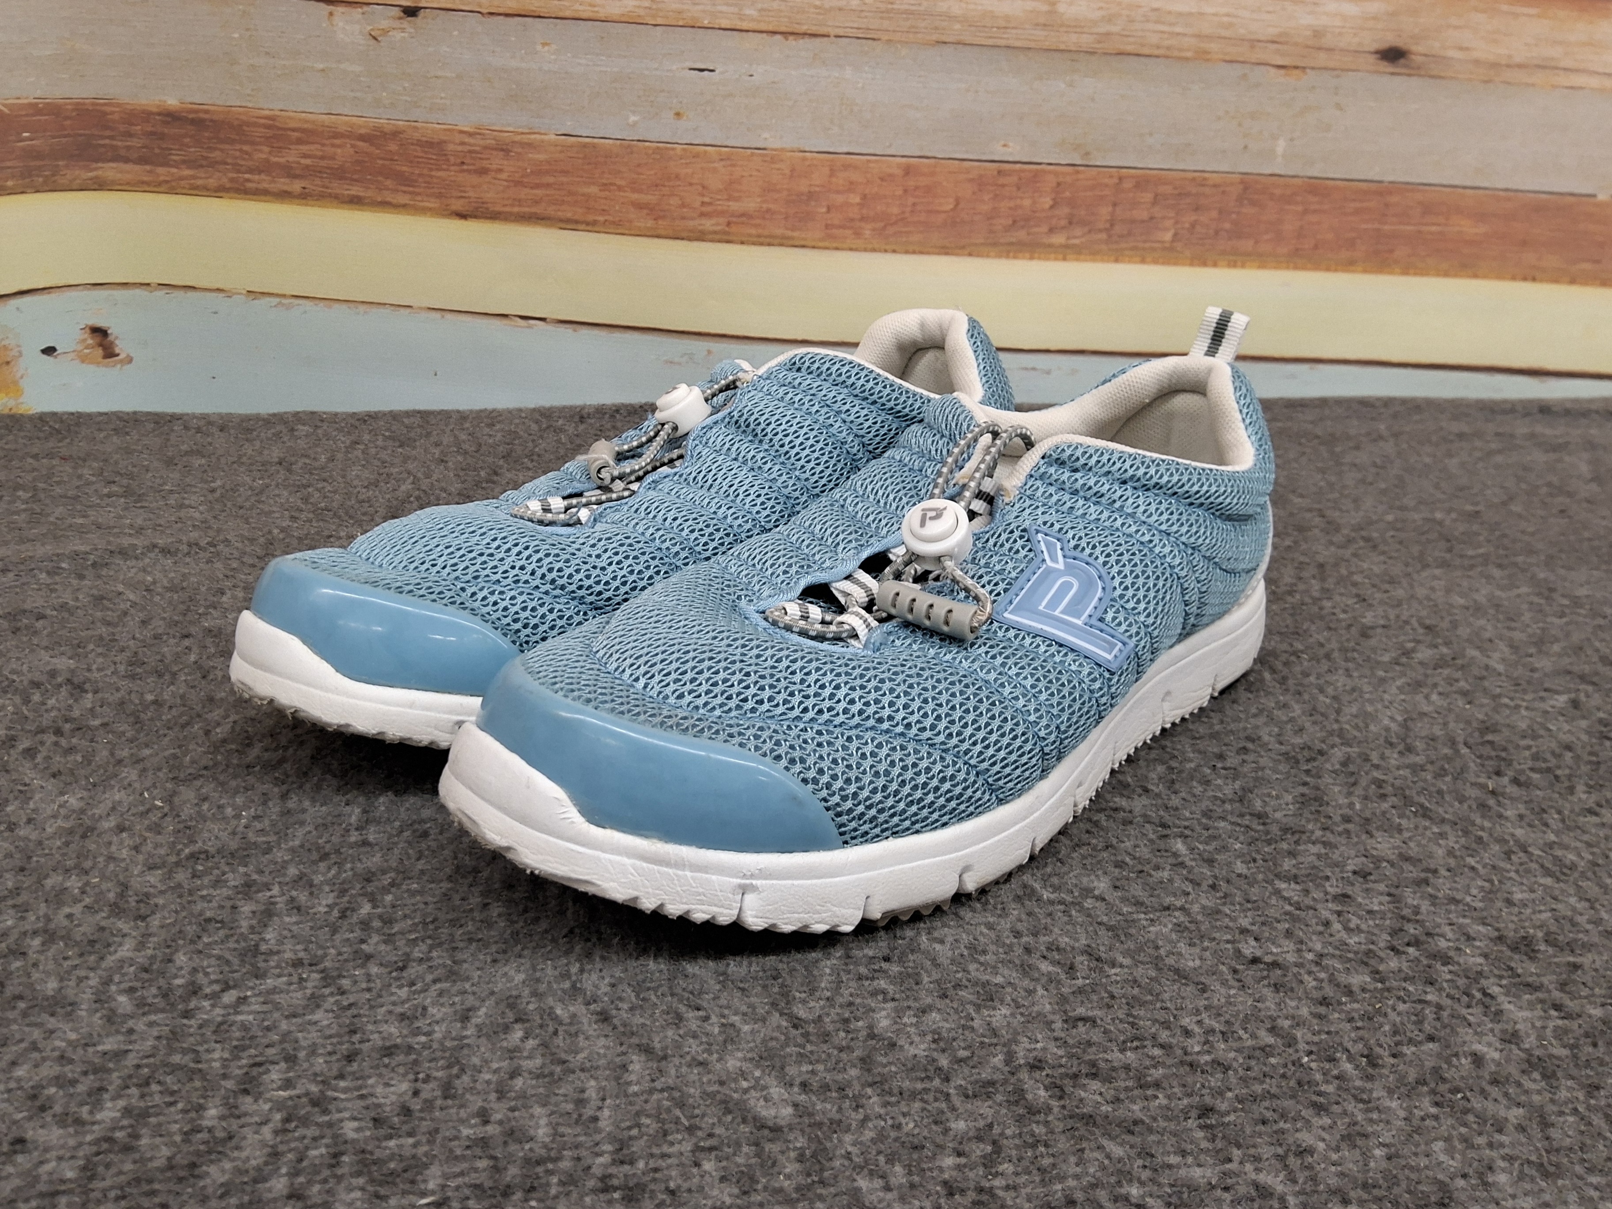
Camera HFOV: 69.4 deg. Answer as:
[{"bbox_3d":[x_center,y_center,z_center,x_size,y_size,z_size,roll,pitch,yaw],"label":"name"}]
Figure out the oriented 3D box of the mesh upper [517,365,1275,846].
[{"bbox_3d":[0.045,-0.016,0.301,0.251,0.072,0.099,-19,28,-39],"label":"mesh upper"}]

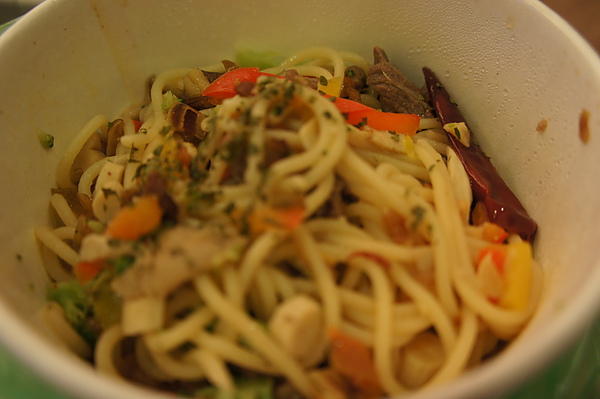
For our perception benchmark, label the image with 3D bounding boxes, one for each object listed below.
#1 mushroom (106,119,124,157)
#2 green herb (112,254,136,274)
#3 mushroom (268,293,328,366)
[{"bbox_3d":[-0.052,-0.018,0.156,0.005,0.009,0.006,0,50,0],"label":"mushroom"},{"bbox_3d":[-0.038,0.014,0.120,0.005,0.003,0.004,0,50,0],"label":"green herb"},{"bbox_3d":[-0.001,0.028,0.118,0.012,0.011,0.012,0,50,0],"label":"mushroom"}]

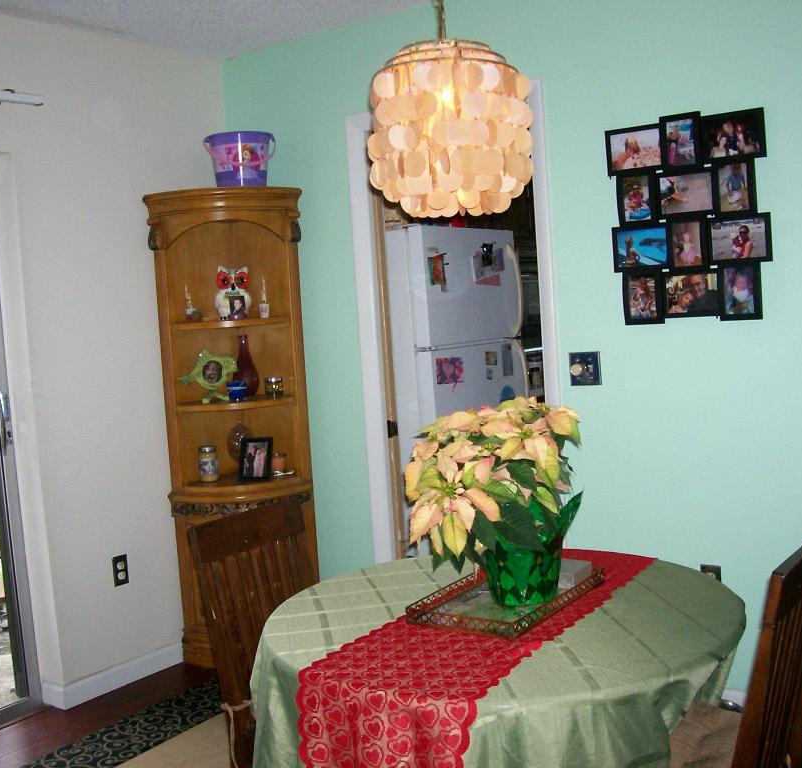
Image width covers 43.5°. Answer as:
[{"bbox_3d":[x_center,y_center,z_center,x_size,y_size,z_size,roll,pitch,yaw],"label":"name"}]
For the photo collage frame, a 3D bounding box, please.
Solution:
[{"bbox_3d":[0.896,-0.515,3.148,0.525,0.655,0.025,0,6,36],"label":"photo collage frame"}]

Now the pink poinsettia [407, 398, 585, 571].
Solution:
[{"bbox_3d":[0.194,0.207,2.090,0.370,0.360,0.360,-3,5,5],"label":"pink poinsettia"}]

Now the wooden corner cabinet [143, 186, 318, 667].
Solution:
[{"bbox_3d":[-0.643,0.170,4.072,0.610,1.860,0.500,-4,5,-9],"label":"wooden corner cabinet"}]

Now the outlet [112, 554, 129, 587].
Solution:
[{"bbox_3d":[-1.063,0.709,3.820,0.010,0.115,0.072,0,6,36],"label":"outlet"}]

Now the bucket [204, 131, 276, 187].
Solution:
[{"bbox_3d":[-0.632,-0.873,3.954,0.265,0.235,0.265,-4,5,-9],"label":"bucket"}]

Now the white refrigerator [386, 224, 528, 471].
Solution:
[{"bbox_3d":[0.092,0.166,4.620,0.740,1.680,0.755,0,6,36],"label":"white refrigerator"}]

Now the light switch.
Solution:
[{"bbox_3d":[0.626,-0.051,3.411,0.115,0.115,0.018,0,6,36],"label":"light switch"}]

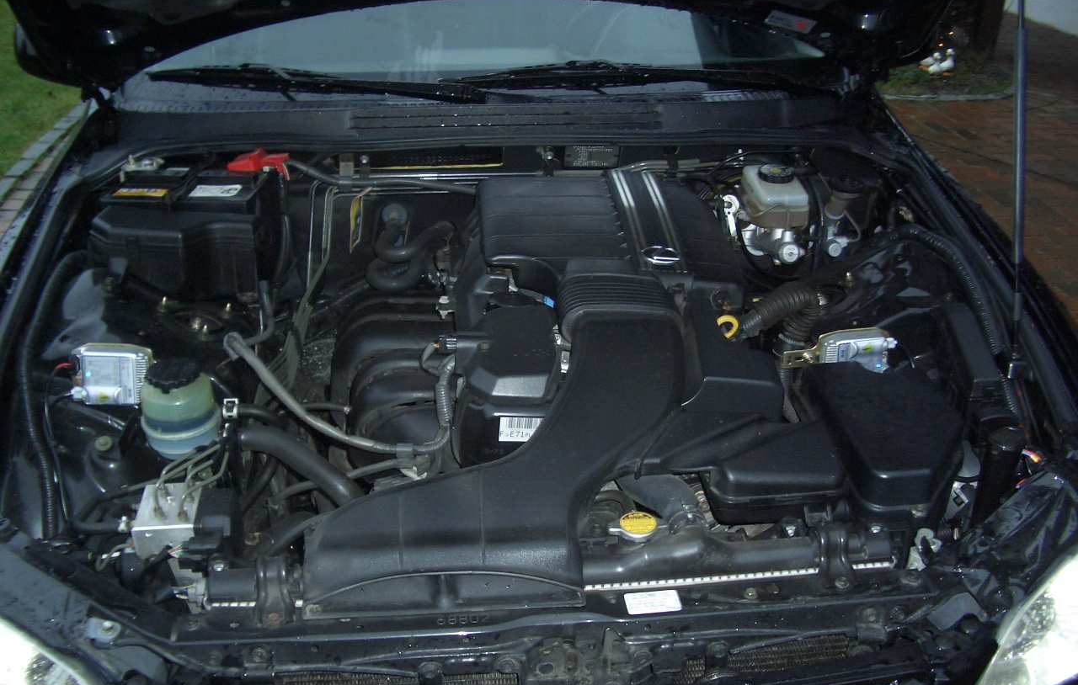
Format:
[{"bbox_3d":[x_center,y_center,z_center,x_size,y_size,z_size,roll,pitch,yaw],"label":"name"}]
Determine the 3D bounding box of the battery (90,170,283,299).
[{"bbox_3d":[-0.548,-0.167,1.730,0.248,0.190,0.180,-3,30,-5],"label":"battery"}]

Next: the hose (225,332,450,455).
[{"bbox_3d":[-0.236,0.056,1.340,0.285,0.080,0.210,-3,30,-5],"label":"hose"}]

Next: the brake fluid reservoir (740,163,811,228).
[{"bbox_3d":[0.369,-0.232,1.715,0.096,0.080,0.100,-3,30,-5],"label":"brake fluid reservoir"}]

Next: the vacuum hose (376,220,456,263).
[{"bbox_3d":[-0.192,-0.157,1.690,0.120,0.045,0.085,-3,30,-5],"label":"vacuum hose"}]

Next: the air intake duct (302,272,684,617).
[{"bbox_3d":[-0.035,0.090,1.220,0.430,0.180,0.400,-3,30,-5],"label":"air intake duct"}]

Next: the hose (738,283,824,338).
[{"bbox_3d":[0.330,-0.046,1.510,0.110,0.060,0.075,-3,30,-5],"label":"hose"}]

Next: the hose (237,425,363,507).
[{"bbox_3d":[-0.287,0.145,1.305,0.185,0.055,0.045,18,34,28],"label":"hose"}]

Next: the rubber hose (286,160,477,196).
[{"bbox_3d":[-0.248,-0.263,1.740,0.300,0.050,0.050,-3,30,-5],"label":"rubber hose"}]

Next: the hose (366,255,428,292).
[{"bbox_3d":[-0.215,-0.105,1.660,0.092,0.042,0.070,-3,30,-5],"label":"hose"}]

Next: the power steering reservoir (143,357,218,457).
[{"bbox_3d":[-0.431,0.079,1.320,0.090,0.095,0.090,-3,30,-5],"label":"power steering reservoir"}]

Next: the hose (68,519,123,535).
[{"bbox_3d":[-0.520,0.217,1.280,0.063,0.020,0.020,-3,30,-5],"label":"hose"}]

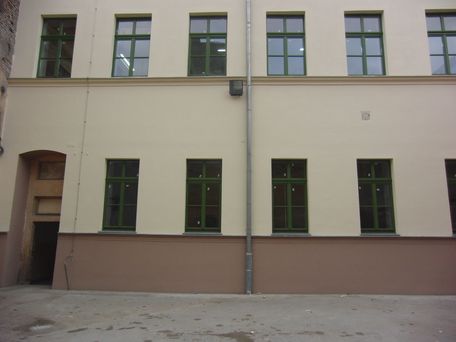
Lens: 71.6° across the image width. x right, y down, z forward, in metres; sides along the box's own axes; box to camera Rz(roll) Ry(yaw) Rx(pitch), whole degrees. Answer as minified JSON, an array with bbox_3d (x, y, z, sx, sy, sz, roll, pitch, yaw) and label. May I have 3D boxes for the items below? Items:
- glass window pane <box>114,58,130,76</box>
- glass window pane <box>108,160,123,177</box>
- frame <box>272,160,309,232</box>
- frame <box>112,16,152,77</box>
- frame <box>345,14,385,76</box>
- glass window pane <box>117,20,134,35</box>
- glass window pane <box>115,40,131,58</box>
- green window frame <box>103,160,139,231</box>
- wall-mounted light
[{"bbox_3d":[-3.128,-3.082,9.412,0.457,0.544,0.030,0,-10,2],"label":"glass window pane"},{"bbox_3d":[-3.159,-0.062,8.902,0.398,0.477,0.030,0,-10,2],"label":"glass window pane"},{"bbox_3d":[1.668,0.686,8.638,0.930,1.969,0.100,0,-10,2],"label":"frame"},{"bbox_3d":[-2.840,-3.725,9.517,1.102,1.955,0.100,0,-10,2],"label":"frame"},{"bbox_3d":[4.006,-3.671,9.309,1.105,1.985,0.100,0,-9,2],"label":"frame"},{"bbox_3d":[-3.112,-4.358,9.653,0.458,0.452,0.030,0,-9,2],"label":"glass window pane"},{"bbox_3d":[-3.142,-3.678,9.540,0.465,0.566,0.030,0,-9,2],"label":"glass window pane"},{"bbox_3d":[-2.923,0.652,8.822,0.973,1.951,0.100,0,-9,2],"label":"green window frame"},{"bbox_3d":[0.241,-2.314,8.837,0.376,0.385,0.220,0,-9,2],"label":"wall-mounted light"}]

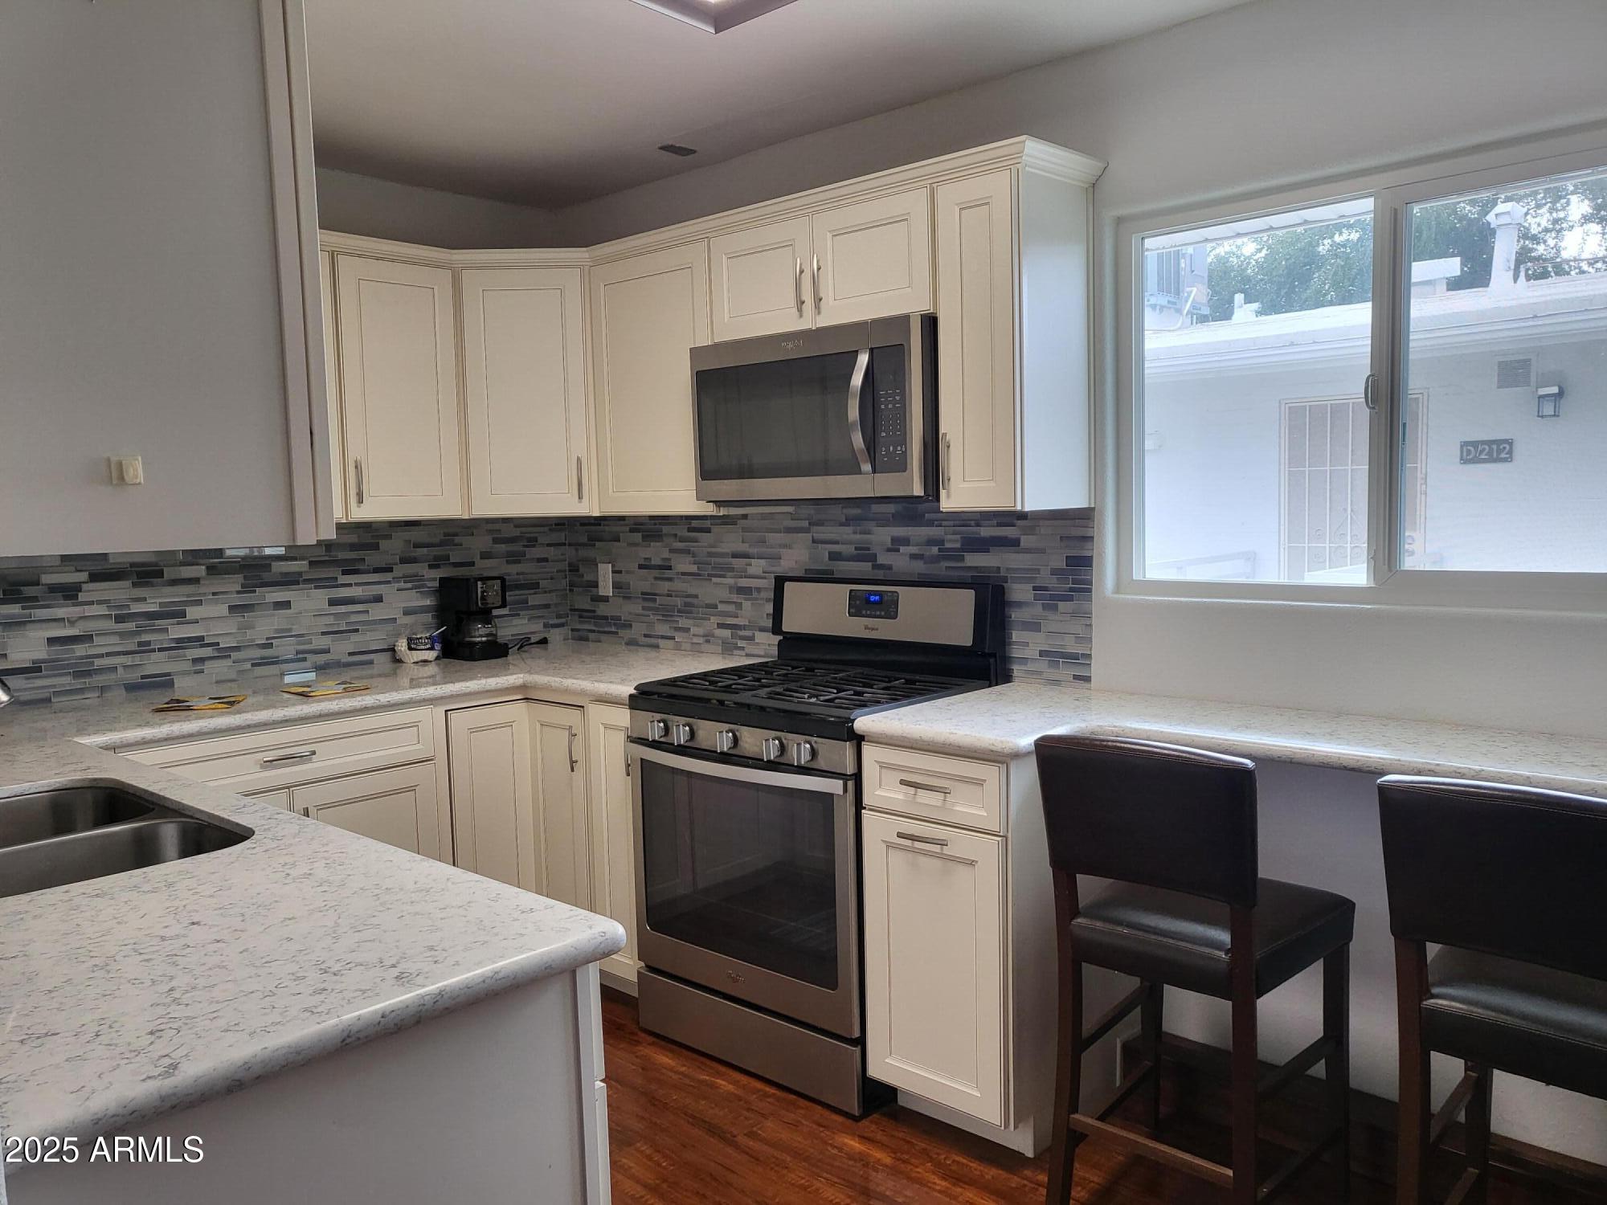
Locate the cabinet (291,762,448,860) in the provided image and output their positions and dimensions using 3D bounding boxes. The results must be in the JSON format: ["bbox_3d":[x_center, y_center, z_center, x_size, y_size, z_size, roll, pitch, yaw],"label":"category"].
[{"bbox_3d":[-1.339,0.738,3.362,0.608,0.620,0.431,3,6,42],"label":"cabinet"}]

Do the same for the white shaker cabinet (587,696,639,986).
[{"bbox_3d":[-0.307,0.637,3.494,0.202,0.765,0.615,3,6,42],"label":"white shaker cabinet"}]

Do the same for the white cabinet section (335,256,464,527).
[{"bbox_3d":[-1.282,-0.622,3.611,0.335,0.753,0.385,3,6,42],"label":"white cabinet section"}]

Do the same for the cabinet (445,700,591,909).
[{"bbox_3d":[-0.798,0.626,3.756,0.880,0.765,0.880,3,6,42],"label":"cabinet"}]

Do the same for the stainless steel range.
[{"bbox_3d":[0.027,0.548,3.138,0.757,1.185,0.667,3,6,42],"label":"stainless steel range"}]

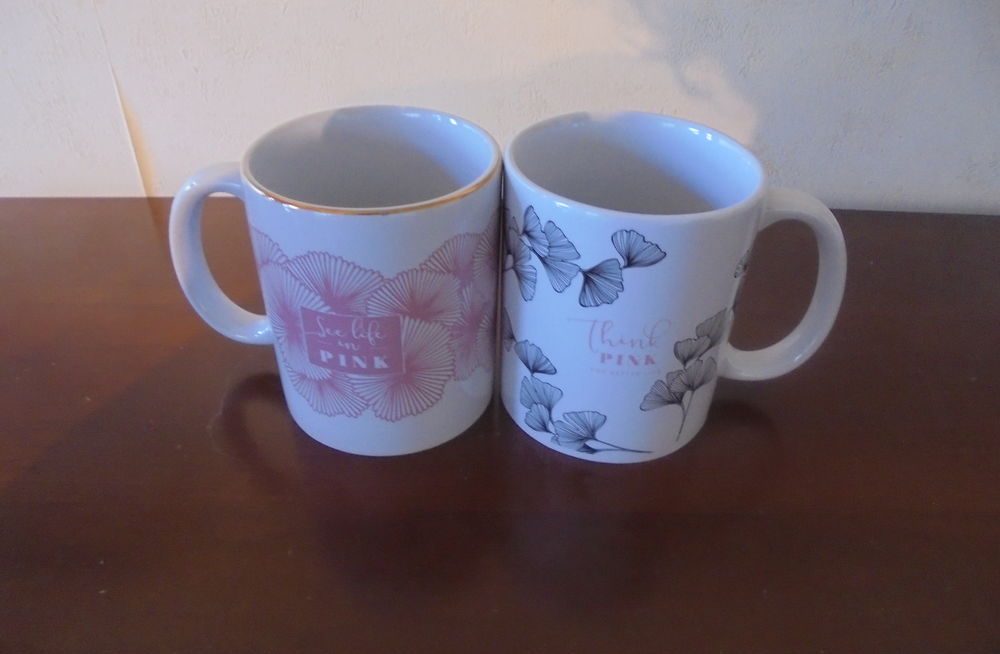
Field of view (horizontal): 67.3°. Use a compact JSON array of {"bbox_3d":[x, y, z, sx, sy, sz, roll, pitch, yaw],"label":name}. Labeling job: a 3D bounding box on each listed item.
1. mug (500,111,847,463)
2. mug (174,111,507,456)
[{"bbox_3d":[0.059,-0.012,0.264,0.115,0.097,0.081,6,37,6],"label":"mug"},{"bbox_3d":[-0.058,-0.018,0.267,0.115,0.097,0.081,5,36,4],"label":"mug"}]

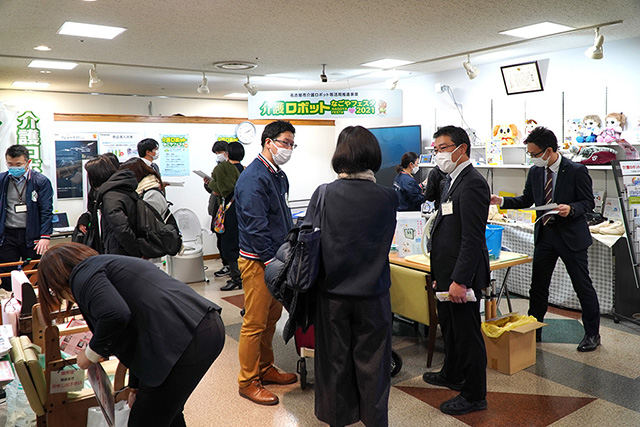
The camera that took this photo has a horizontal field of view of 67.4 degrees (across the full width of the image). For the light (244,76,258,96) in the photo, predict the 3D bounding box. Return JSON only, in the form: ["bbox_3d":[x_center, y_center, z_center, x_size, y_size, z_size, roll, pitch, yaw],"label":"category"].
[{"bbox_3d":[-0.909,-1.686,6.374,0.165,0.250,0.115,-7,9,-36],"label":"light"}]

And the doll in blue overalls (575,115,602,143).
[{"bbox_3d":[2.768,-0.873,4.932,0.210,0.280,0.185,-7,9,-37],"label":"doll in blue overalls"}]

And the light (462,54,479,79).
[{"bbox_3d":[1.675,-1.625,5.343,0.165,0.270,0.115,-7,9,-37],"label":"light"}]

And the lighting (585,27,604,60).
[{"bbox_3d":[2.359,-1.461,4.126,0.140,0.265,0.140,0,7,3],"label":"lighting"}]

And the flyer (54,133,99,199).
[{"bbox_3d":[-3.092,-0.606,6.096,0.480,0.820,0.020,-7,9,-37],"label":"flyer"}]

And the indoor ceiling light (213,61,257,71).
[{"bbox_3d":[-0.986,-1.707,5.605,0.500,0.050,0.500,-1,7,0],"label":"indoor ceiling light"}]

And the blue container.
[{"bbox_3d":[1.292,0.222,3.680,0.260,0.250,0.260,0,5,0],"label":"blue container"}]

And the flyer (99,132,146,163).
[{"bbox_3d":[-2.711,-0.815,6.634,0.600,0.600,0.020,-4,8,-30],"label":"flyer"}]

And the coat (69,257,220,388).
[{"bbox_3d":[-0.708,0.414,1.970,0.550,0.390,0.430,33,3,-2],"label":"coat"}]

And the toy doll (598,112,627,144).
[{"bbox_3d":[2.890,-0.848,4.760,0.230,0.300,0.240,-4,6,-39],"label":"toy doll"}]

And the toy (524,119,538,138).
[{"bbox_3d":[2.252,-0.866,5.100,0.180,0.260,0.180,-7,9,-43],"label":"toy"}]

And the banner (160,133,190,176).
[{"bbox_3d":[-2.075,-0.827,6.866,0.420,0.590,0.020,-7,9,-37],"label":"banner"}]

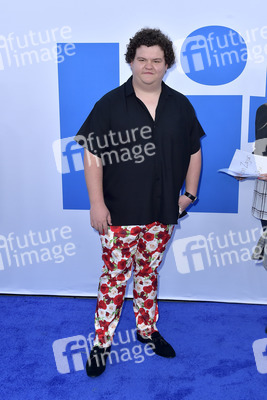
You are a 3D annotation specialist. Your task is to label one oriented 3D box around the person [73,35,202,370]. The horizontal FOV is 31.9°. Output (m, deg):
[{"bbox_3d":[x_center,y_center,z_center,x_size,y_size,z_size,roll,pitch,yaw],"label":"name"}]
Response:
[{"bbox_3d":[0.035,0.028,2.498,0.670,1.780,0.420,-4,12,-17],"label":"person"}]

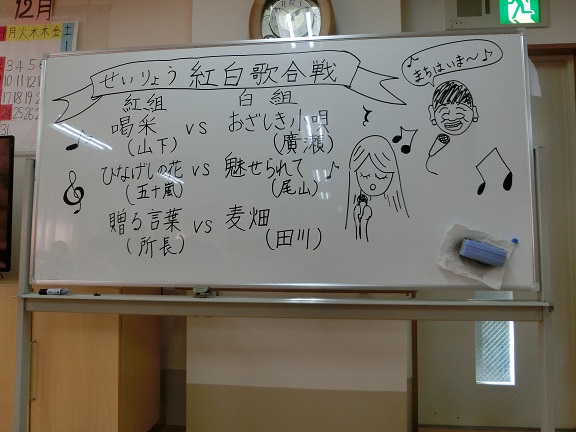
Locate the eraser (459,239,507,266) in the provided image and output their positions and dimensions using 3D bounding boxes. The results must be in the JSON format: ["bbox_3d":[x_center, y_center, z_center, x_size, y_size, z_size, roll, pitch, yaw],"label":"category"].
[{"bbox_3d":[0.647,0.122,1.379,0.135,0.053,0.036,17,-3,7],"label":"eraser"}]

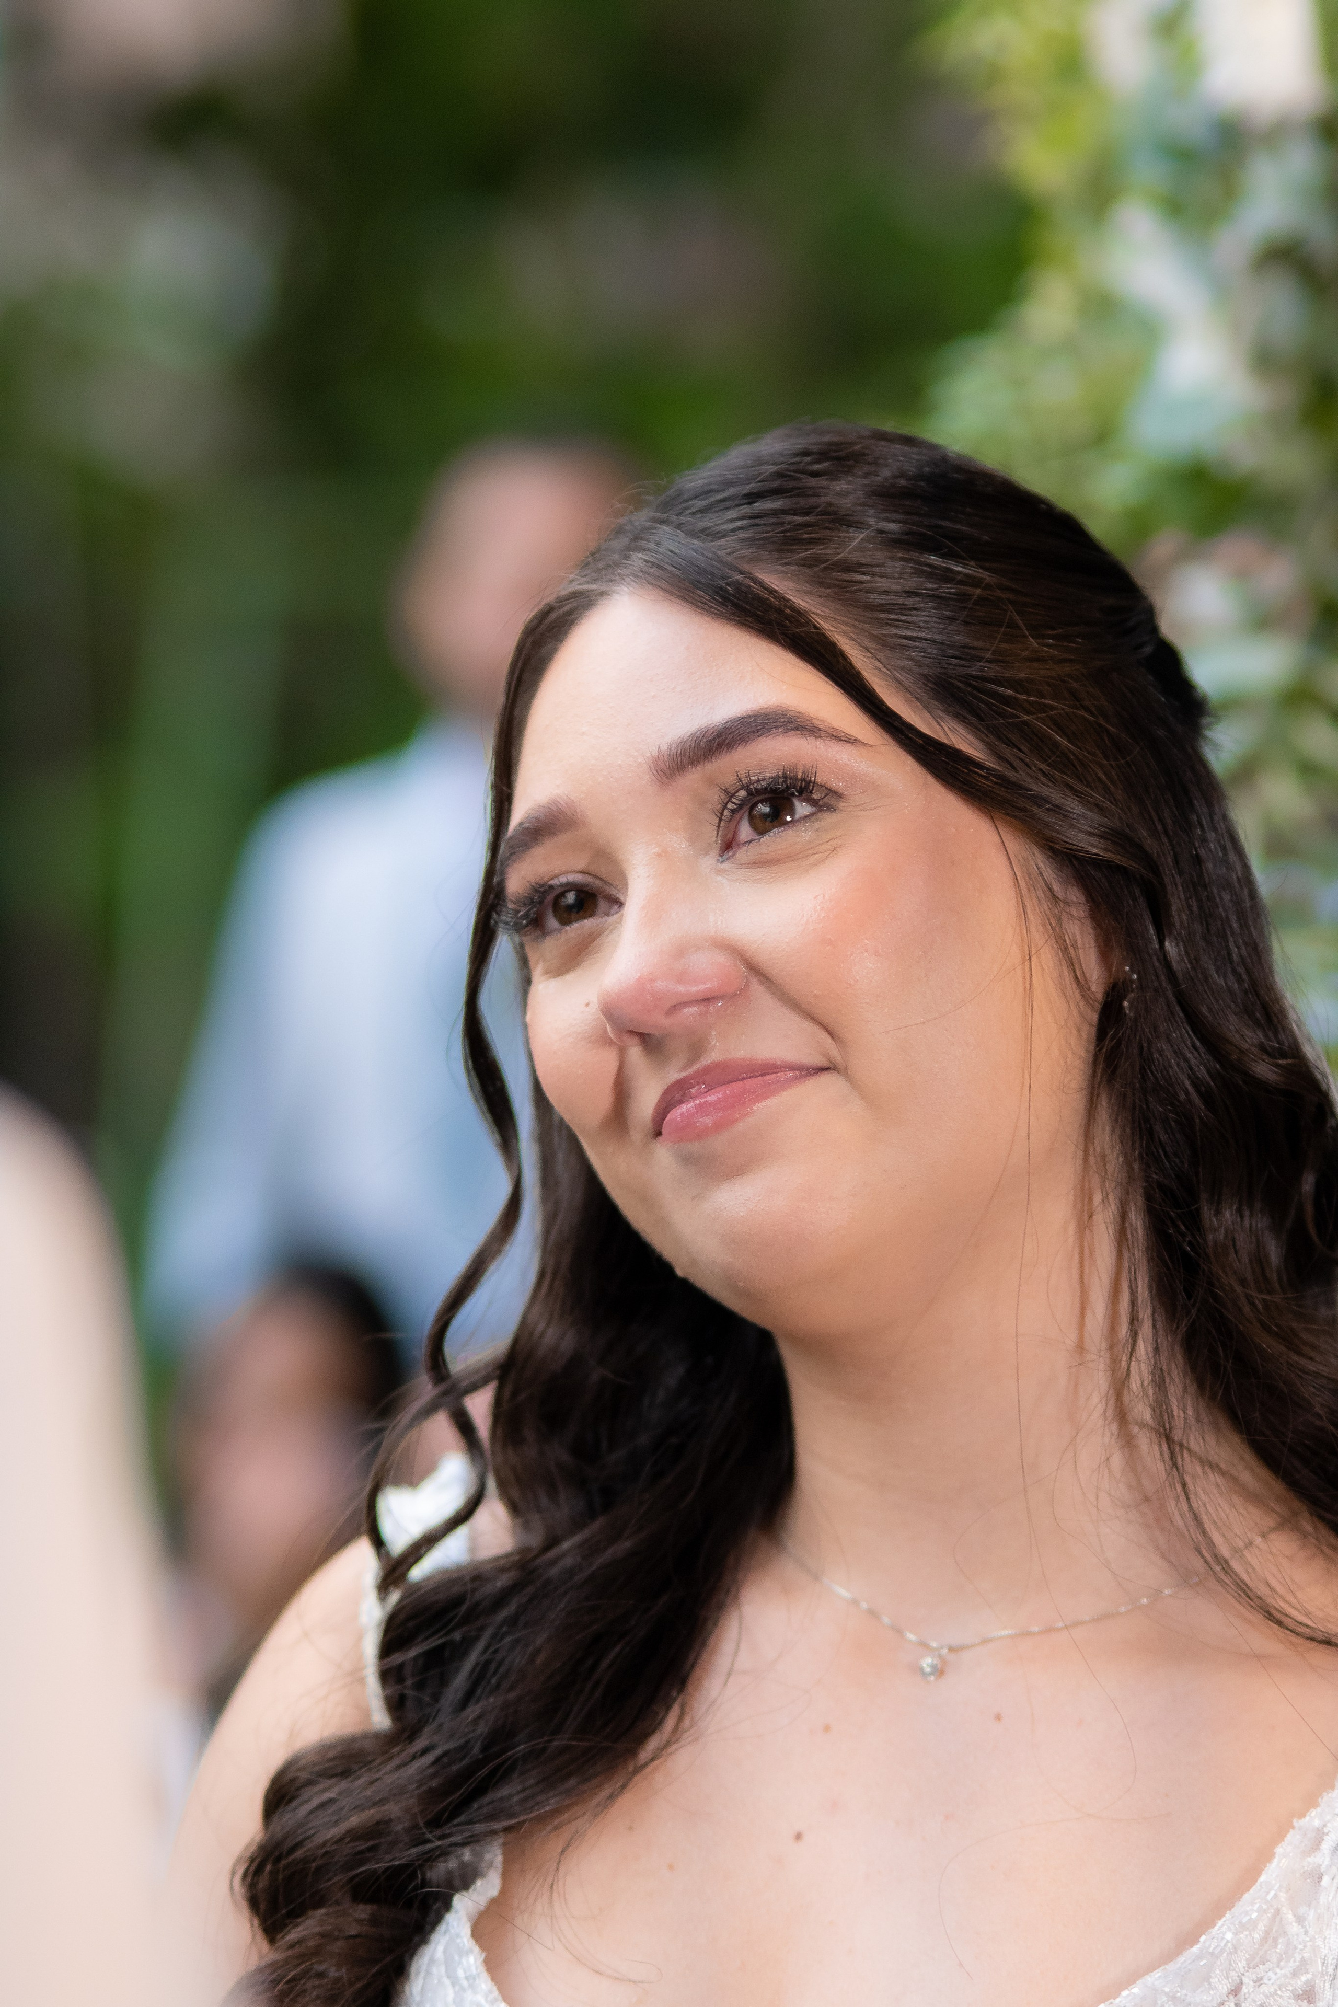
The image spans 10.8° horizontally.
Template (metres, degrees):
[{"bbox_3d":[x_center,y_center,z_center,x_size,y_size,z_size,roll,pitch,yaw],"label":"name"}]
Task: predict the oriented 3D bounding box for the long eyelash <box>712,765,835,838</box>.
[{"bbox_3d":[0.025,-0.048,1.668,0.029,0.015,0.012,-22,-17,24],"label":"long eyelash"}]

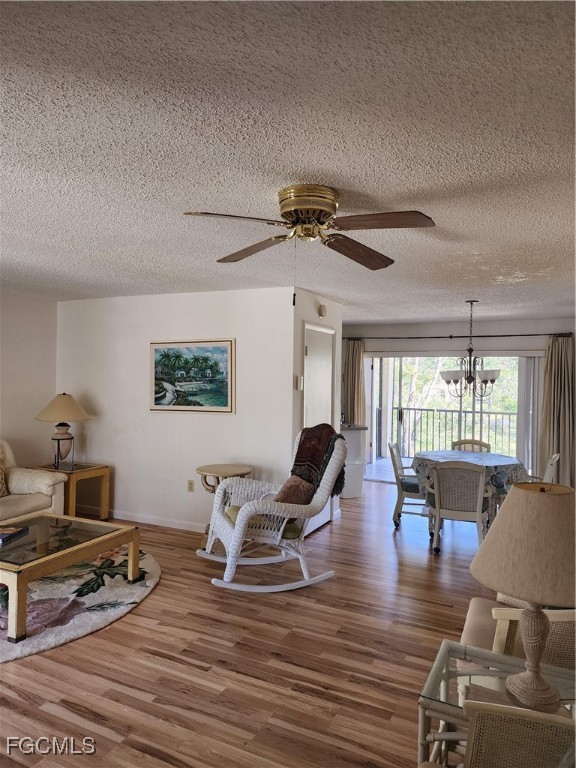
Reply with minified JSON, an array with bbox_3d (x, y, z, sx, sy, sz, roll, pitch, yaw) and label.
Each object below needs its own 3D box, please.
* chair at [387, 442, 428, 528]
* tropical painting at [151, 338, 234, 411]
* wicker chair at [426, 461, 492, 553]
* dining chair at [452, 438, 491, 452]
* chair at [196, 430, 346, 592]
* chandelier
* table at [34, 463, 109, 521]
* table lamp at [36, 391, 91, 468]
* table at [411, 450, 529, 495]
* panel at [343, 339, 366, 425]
[{"bbox_3d":[1.412,1.084,5.489,0.590,0.880,0.580,1,1,24],"label":"chair"},{"bbox_3d":[-0.975,-0.065,5.104,1.010,0.720,0.050,1,1,24],"label":"tropical painting"},{"bbox_3d":[1.611,1.104,4.739,0.570,0.860,0.590,1,1,24],"label":"wicker chair"},{"bbox_3d":[2.096,1.098,5.892,0.580,0.870,0.590,1,1,24],"label":"dining chair"},{"bbox_3d":[-0.163,0.933,4.091,1.020,1.150,0.760,1,0,-8],"label":"chair"},{"bbox_3d":[1.944,-0.366,5.422,0.640,1.000,0.640,1,1,24],"label":"chandelier"},{"bbox_3d":[-2.348,1.173,5.455,0.690,0.570,0.500,1,1,24],"label":"table"},{"bbox_3d":[-2.366,0.488,5.413,0.600,0.800,0.600,1,1,24],"label":"table lamp"},{"bbox_3d":[1.902,1.154,5.409,1.120,0.760,1.120,1,1,24],"label":"table"},{"bbox_3d":[1.005,0.409,7.674,0.360,2.100,0.120,1,1,24],"label":"panel"}]

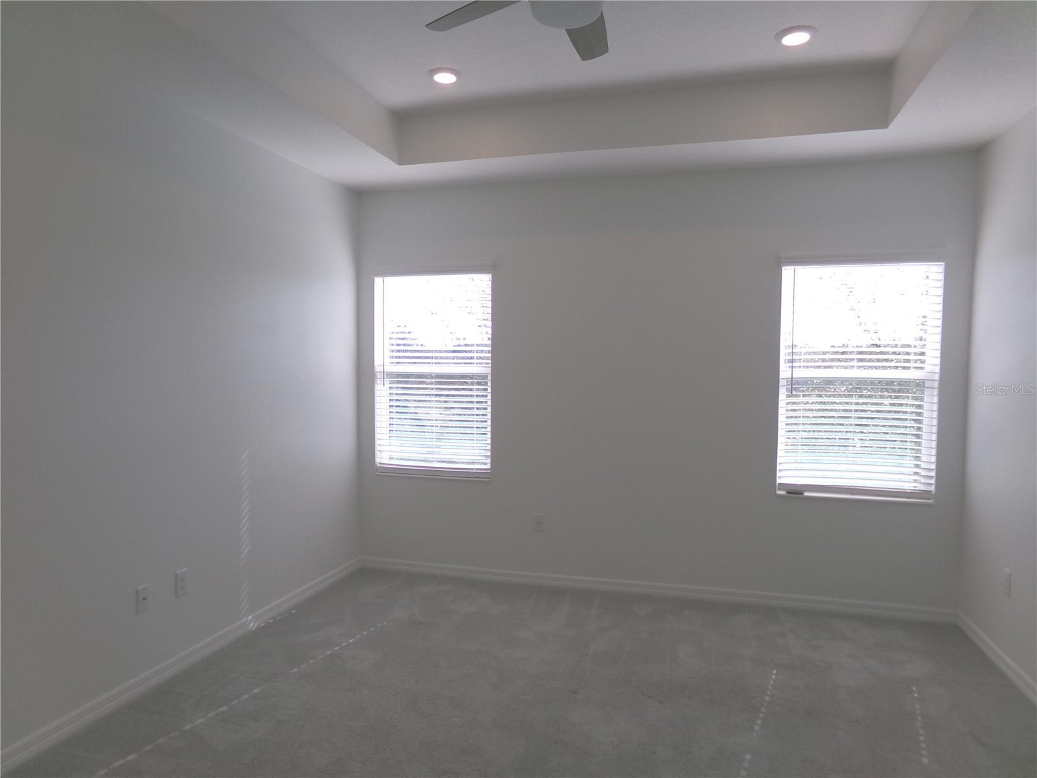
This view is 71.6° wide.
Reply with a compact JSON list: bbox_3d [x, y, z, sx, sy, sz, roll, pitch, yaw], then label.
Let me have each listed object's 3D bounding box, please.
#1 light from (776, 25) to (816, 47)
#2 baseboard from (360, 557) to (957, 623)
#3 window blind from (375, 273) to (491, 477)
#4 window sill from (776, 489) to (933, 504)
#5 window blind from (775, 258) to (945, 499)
[{"bbox_3d":[1.325,-1.682,3.434,0.188,0.025,0.188,1,2,15],"label":"light"},{"bbox_3d":[0.742,1.368,4.940,4.079,0.087,0.018,1,2,15],"label":"baseboard"},{"bbox_3d":[-0.636,-0.114,5.297,0.927,1.482,0.060,1,2,15],"label":"window blind"},{"bbox_3d":[2.128,0.686,4.581,0.924,0.029,0.100,1,2,15],"label":"window sill"},{"bbox_3d":[2.138,-0.063,4.537,0.930,1.482,0.060,1,2,15],"label":"window blind"}]

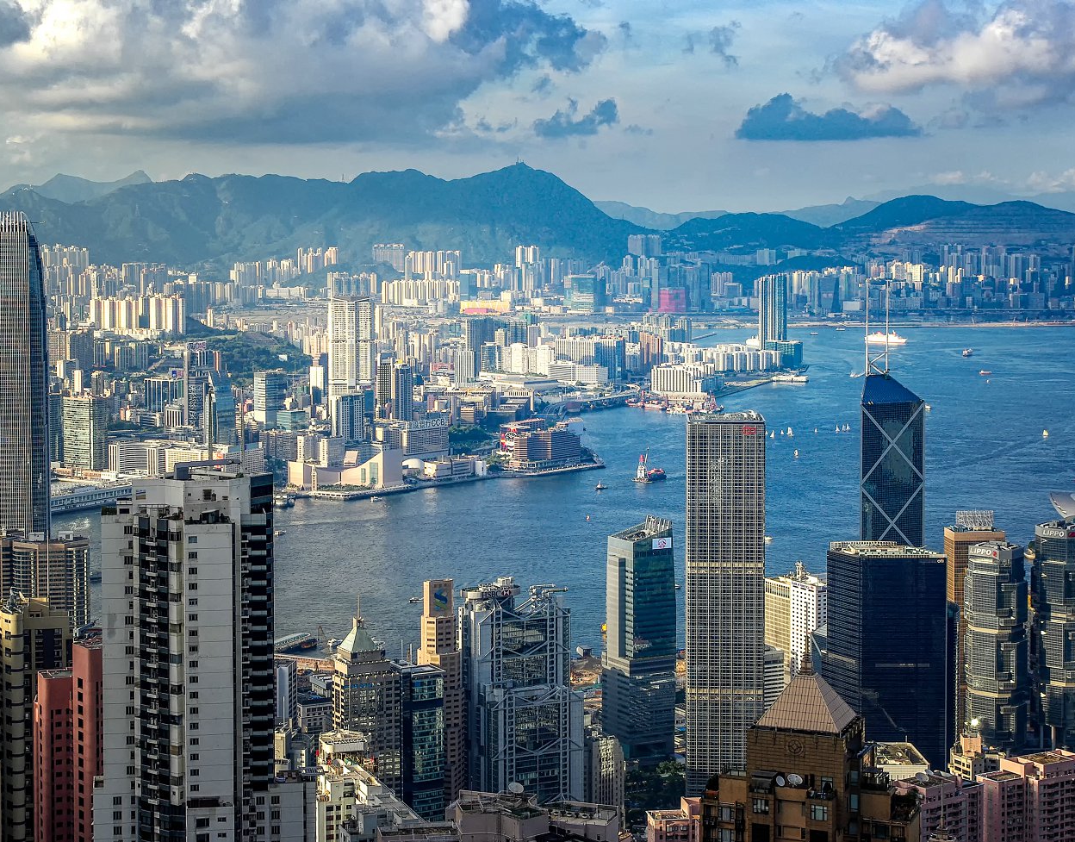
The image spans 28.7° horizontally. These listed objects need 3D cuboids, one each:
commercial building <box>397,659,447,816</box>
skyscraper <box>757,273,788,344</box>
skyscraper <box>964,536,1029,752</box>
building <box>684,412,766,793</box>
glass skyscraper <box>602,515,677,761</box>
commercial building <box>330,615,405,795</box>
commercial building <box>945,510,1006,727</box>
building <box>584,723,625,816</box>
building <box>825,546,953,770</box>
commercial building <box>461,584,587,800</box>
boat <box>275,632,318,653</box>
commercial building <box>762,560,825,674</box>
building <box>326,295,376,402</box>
[{"bbox_3d":[-71.500,219.000,1303.700,23.000,130.000,22.000,-2,5,-29],"label":"commercial building"},{"bbox_3d":[585.800,-246.000,5223.300,66.000,233.000,38.000,-1,5,-15],"label":"skyscraper"},{"bbox_3d":[332.700,174.400,1526.000,37.000,176.000,37.000,-4,6,-43],"label":"skyscraper"},{"bbox_3d":[117.900,139.600,1326.500,47.500,283.000,47.500,0,4,0],"label":"building"},{"bbox_3d":[74.200,168.800,1540.700,39.000,188.000,35.000,-3,5,-34],"label":"glass skyscraper"},{"bbox_3d":[-101.900,202.400,1254.200,36.000,170.000,32.000,-2,5,-23],"label":"commercial building"},{"bbox_3d":[344.500,161.300,1651.200,39.000,176.000,30.000,0,5,-4],"label":"commercial building"},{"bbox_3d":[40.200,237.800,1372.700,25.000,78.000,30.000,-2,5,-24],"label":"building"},{"bbox_3d":[211.600,178.200,1270.900,59.000,203.000,44.000,-1,5,-9],"label":"building"},{"bbox_3d":[-9.000,191.500,1326.500,62.000,180.000,52.000,-2,6,-25],"label":"commercial building"},{"bbox_3d":[-232.000,212.500,2011.400,15.000,10.000,56.000,3,5,33],"label":"boat"},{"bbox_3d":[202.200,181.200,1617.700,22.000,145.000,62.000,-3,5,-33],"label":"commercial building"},{"bbox_3d":[-323.000,-90.300,3651.600,78.000,257.000,38.000,0,4,-4],"label":"building"}]

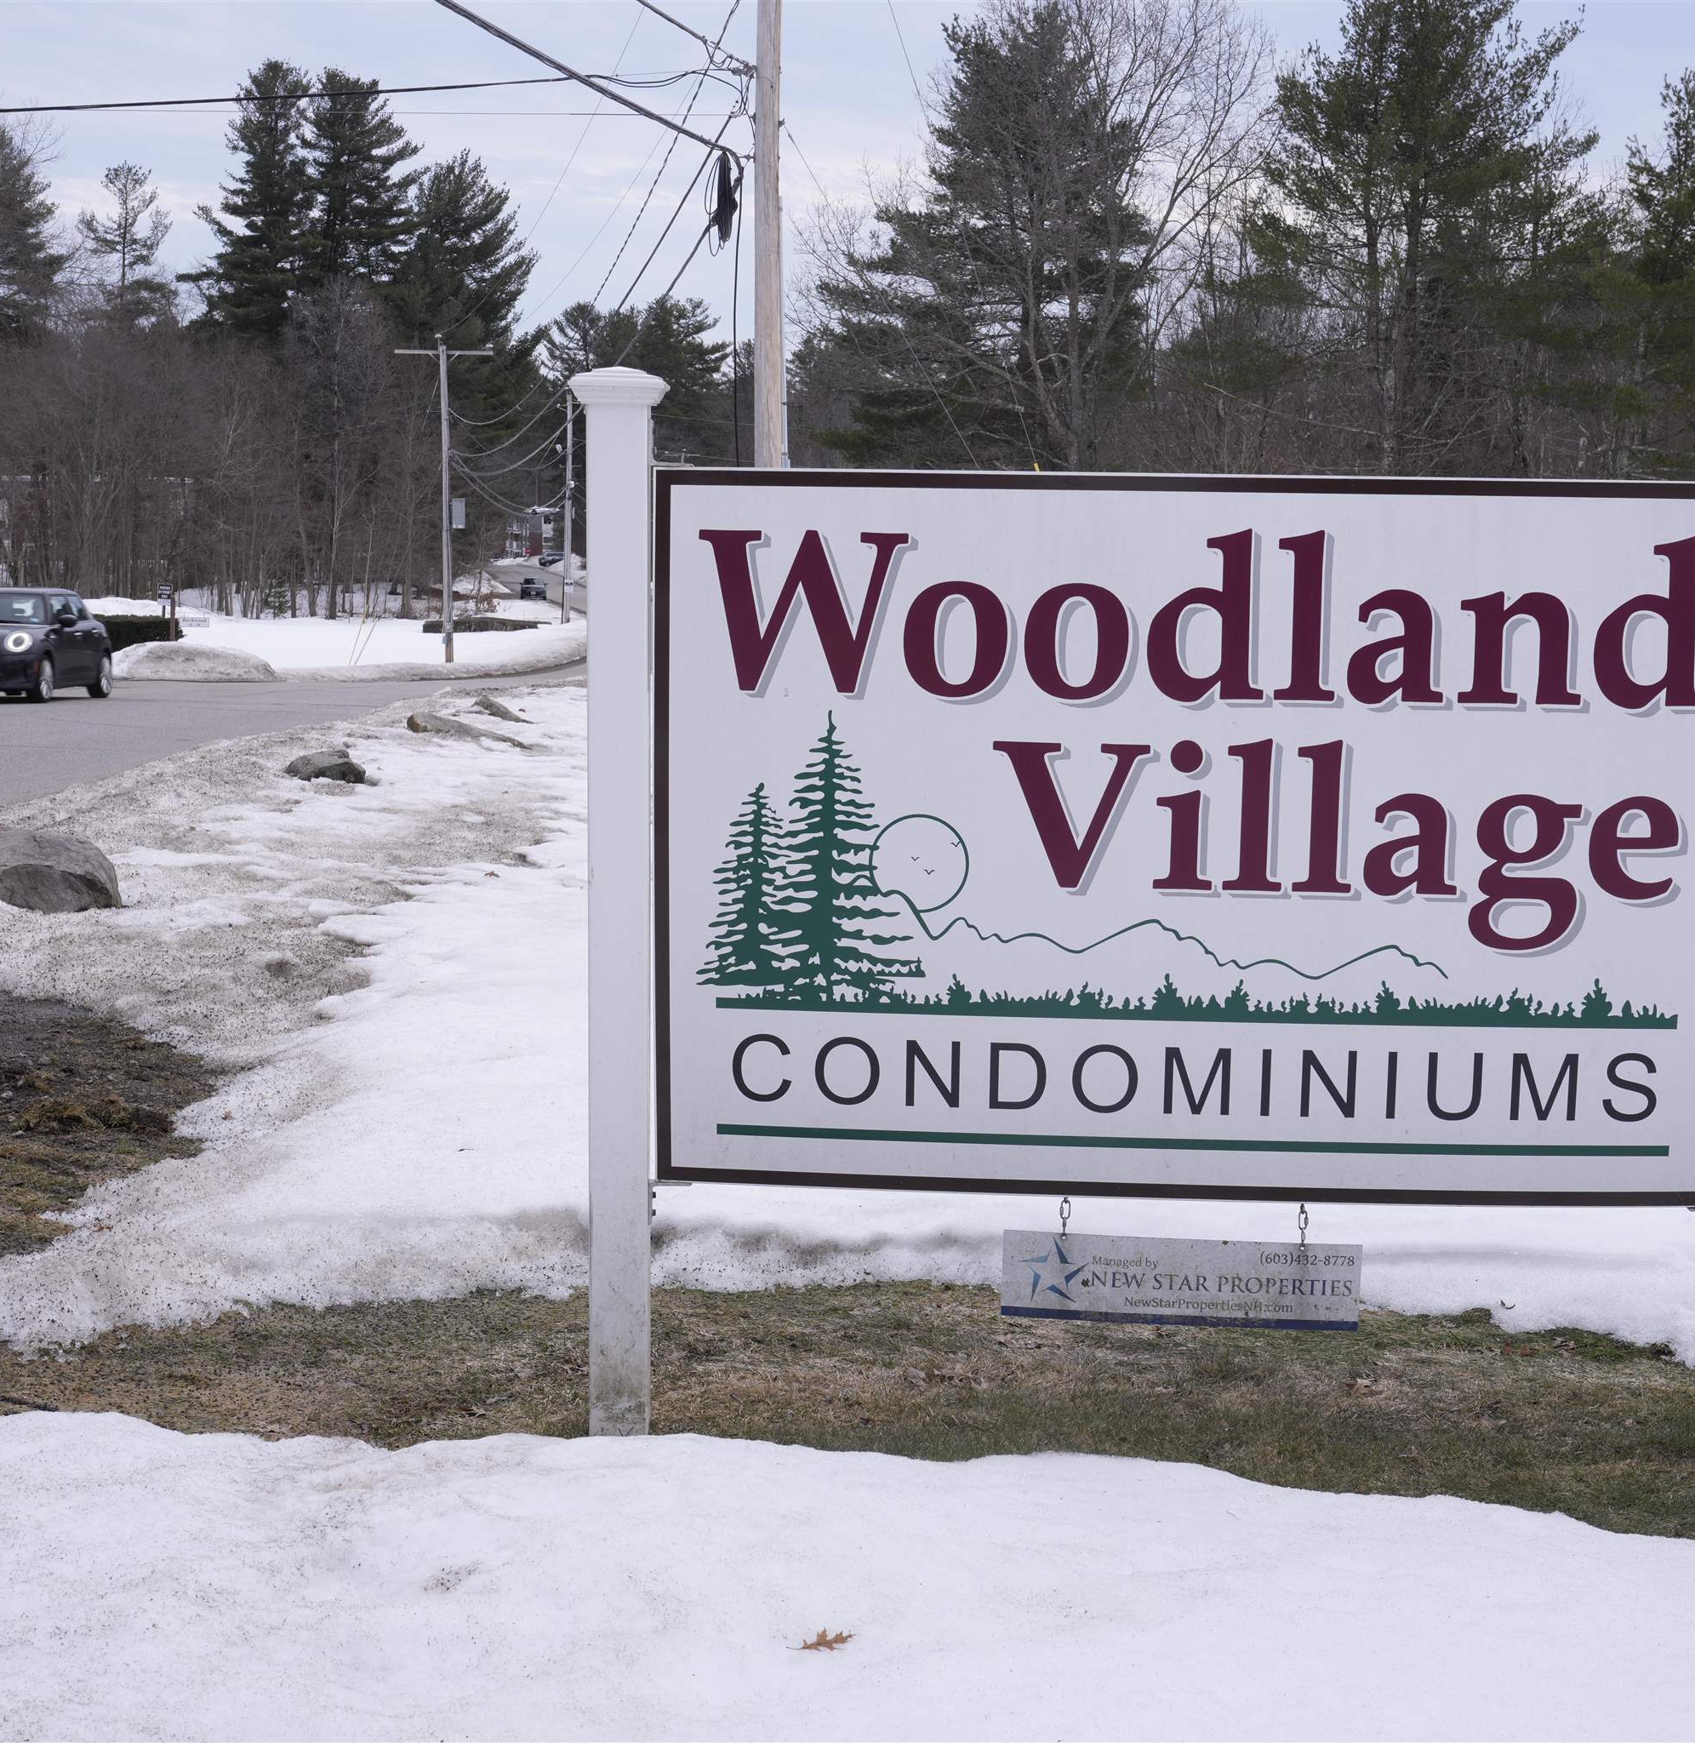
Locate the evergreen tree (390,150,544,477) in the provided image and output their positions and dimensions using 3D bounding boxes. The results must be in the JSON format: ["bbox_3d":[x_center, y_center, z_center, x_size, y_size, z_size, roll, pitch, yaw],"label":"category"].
[{"bbox_3d":[-14.689,-18.821,112.011,6.600,17.573,6.600,1,7,0],"label":"evergreen tree"}]

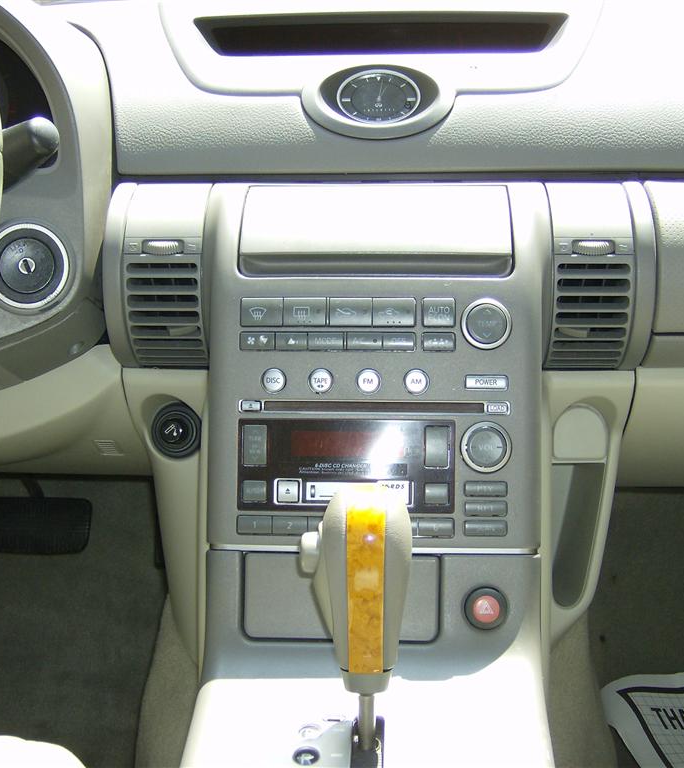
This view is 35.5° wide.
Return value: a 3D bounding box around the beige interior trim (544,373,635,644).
[{"bbox_3d":[0.157,0.075,0.682,0.060,0.167,0.062,0,3,0],"label":"beige interior trim"}]

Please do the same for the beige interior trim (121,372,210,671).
[{"bbox_3d":[-0.112,0.081,0.682,0.057,0.179,0.062,0,3,0],"label":"beige interior trim"}]

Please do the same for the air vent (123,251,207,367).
[{"bbox_3d":[-0.113,-0.048,0.683,0.051,0.077,0.027,0,24,0],"label":"air vent"}]

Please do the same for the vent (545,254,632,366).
[{"bbox_3d":[0.158,-0.046,0.683,0.052,0.077,0.027,0,24,0],"label":"vent"}]

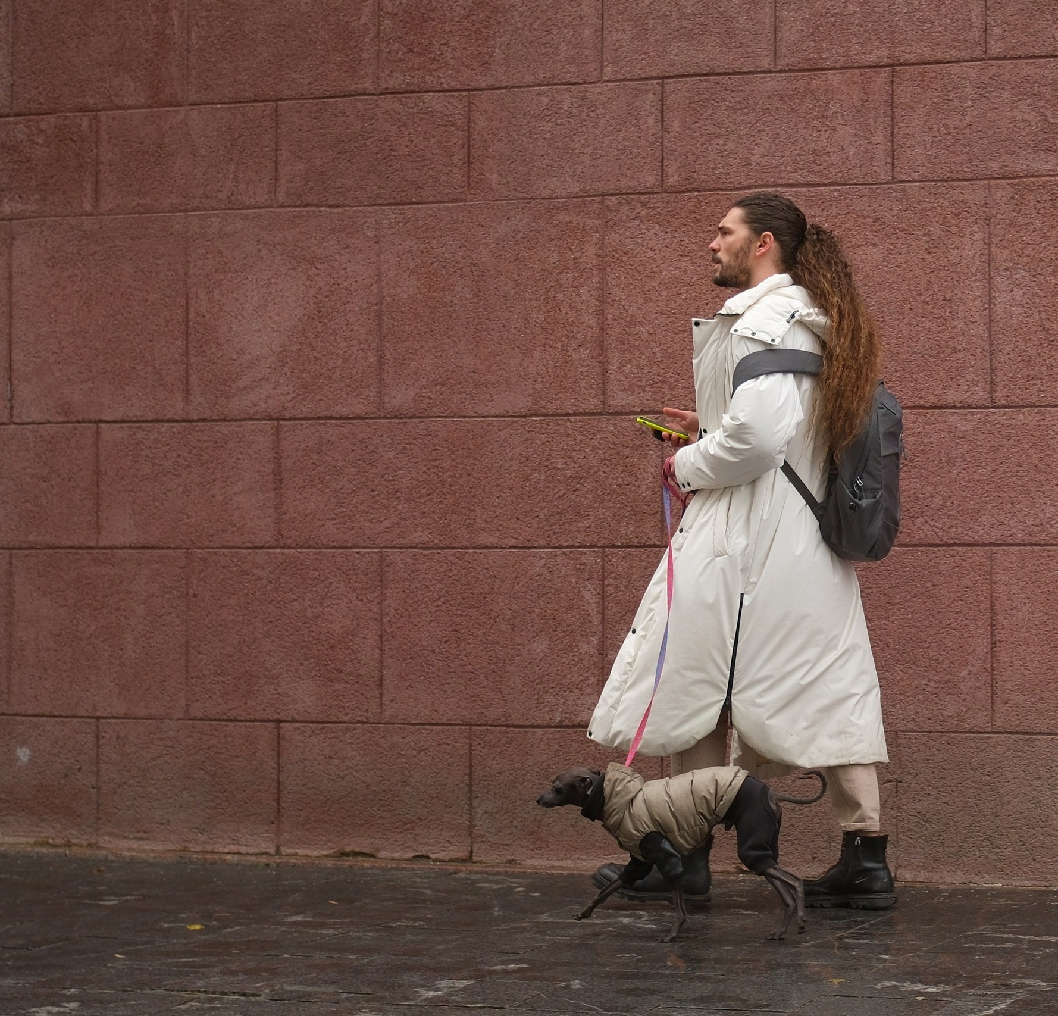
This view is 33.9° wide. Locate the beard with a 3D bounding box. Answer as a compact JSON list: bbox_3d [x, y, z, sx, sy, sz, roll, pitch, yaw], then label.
[{"bbox_3d":[0.517,-0.612,4.430,0.100,0.103,0.130,0,-1,8],"label":"beard"}]

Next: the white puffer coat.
[{"bbox_3d":[0.533,0.033,4.430,0.740,1.250,0.620,0,-1,9],"label":"white puffer coat"}]

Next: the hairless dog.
[{"bbox_3d":[0.351,0.798,4.010,0.655,0.400,0.170,0,-1,11],"label":"hairless dog"}]

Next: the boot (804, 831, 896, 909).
[{"bbox_3d":[0.786,0.918,4.400,0.285,0.195,0.115,0,-1,8],"label":"boot"}]

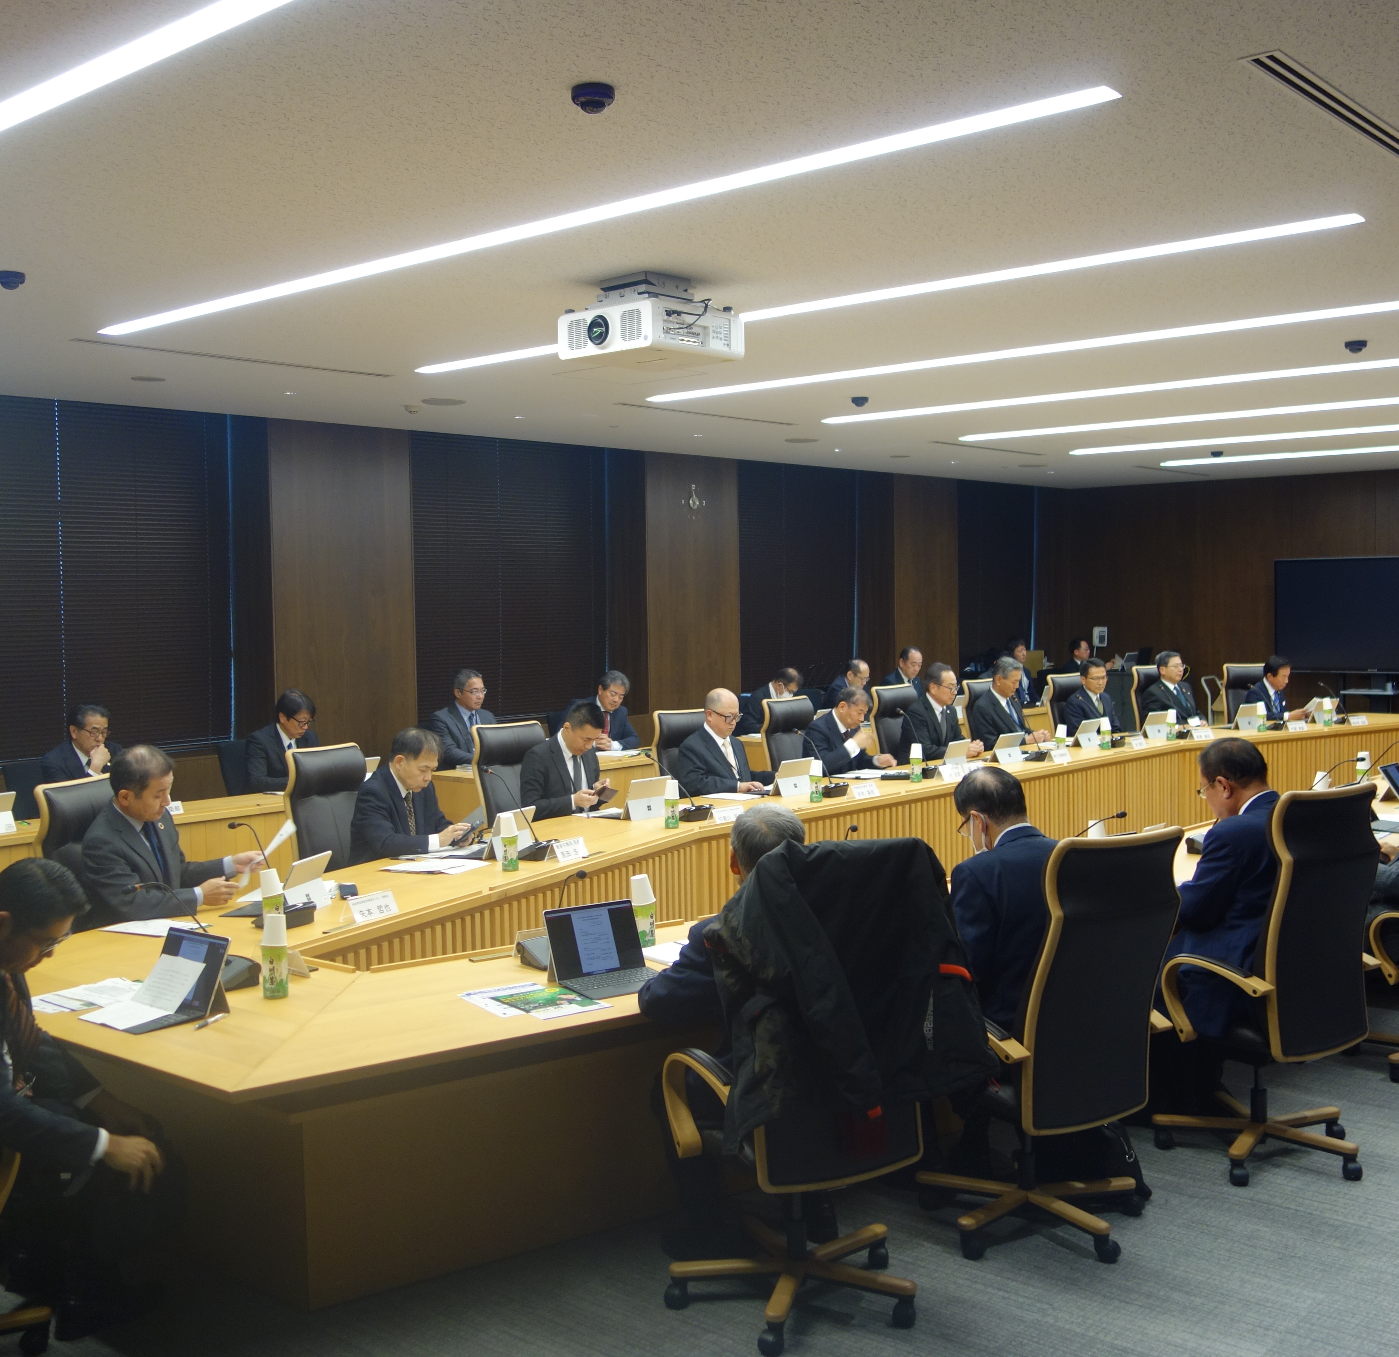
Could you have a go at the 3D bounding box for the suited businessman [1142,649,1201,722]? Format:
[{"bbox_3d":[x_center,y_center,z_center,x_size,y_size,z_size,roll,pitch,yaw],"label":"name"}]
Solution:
[{"bbox_3d":[4.081,0.429,13.368,0.520,1.290,0.720,-3,4,-35],"label":"suited businessman"}]

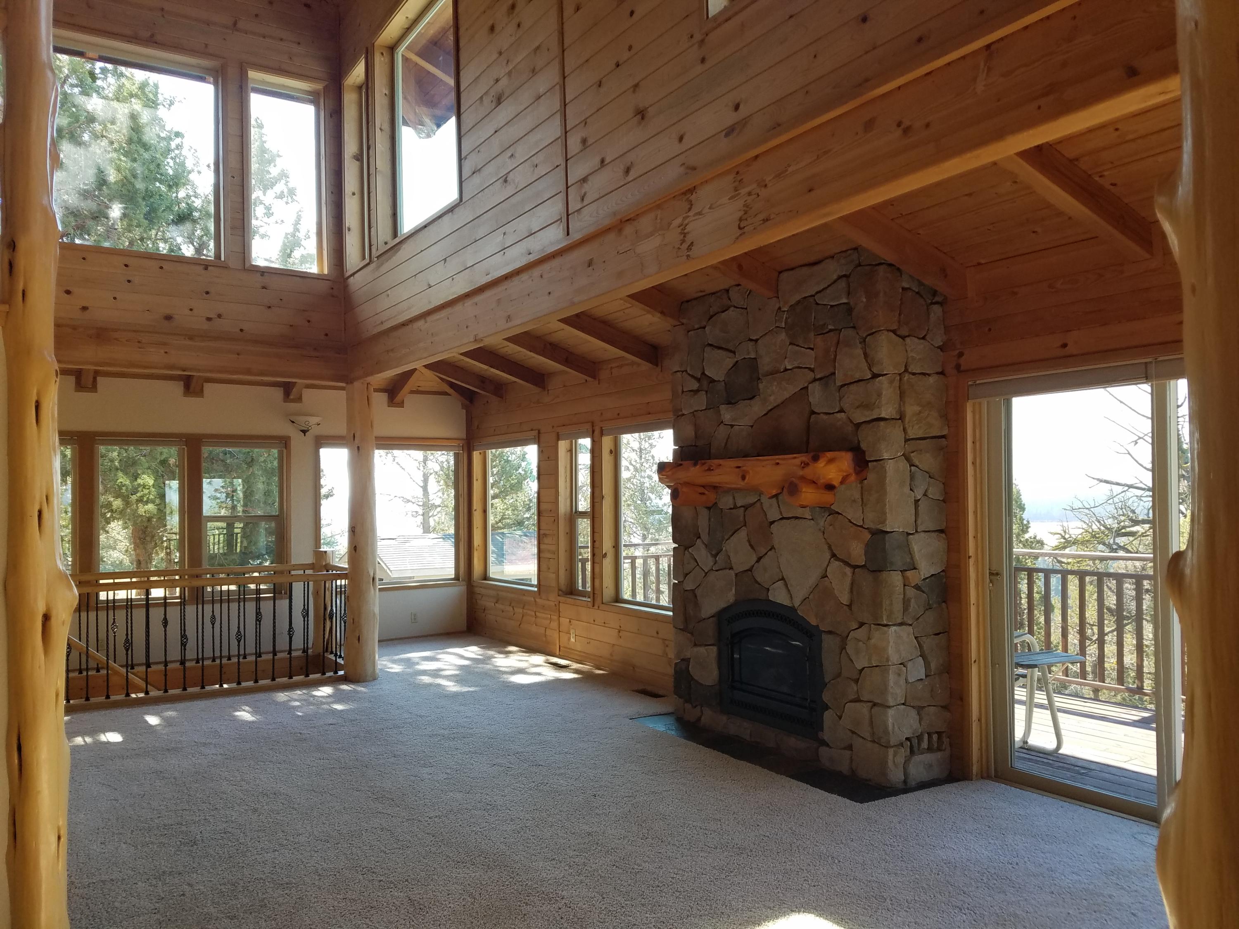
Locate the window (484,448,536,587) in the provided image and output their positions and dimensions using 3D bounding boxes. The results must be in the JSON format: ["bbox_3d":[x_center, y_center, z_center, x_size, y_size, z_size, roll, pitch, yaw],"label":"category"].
[{"bbox_3d":[-1.115,0.482,9.586,0.120,1.490,1.459,0,-2,-32],"label":"window"}]

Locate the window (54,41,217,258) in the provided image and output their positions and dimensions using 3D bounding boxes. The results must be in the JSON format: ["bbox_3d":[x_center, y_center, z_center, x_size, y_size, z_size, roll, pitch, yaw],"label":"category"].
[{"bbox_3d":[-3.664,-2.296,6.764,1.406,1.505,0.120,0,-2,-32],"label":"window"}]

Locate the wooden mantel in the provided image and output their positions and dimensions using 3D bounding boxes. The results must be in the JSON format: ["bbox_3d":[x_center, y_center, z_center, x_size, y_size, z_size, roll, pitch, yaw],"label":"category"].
[{"bbox_3d":[0.776,0.083,5.444,0.258,0.228,1.566,0,-2,-32],"label":"wooden mantel"}]

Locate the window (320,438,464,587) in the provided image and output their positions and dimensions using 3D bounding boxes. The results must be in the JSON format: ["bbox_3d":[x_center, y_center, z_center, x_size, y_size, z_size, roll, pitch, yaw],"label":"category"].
[{"bbox_3d":[-2.426,0.532,9.961,1.528,1.520,0.120,0,-2,-32],"label":"window"}]

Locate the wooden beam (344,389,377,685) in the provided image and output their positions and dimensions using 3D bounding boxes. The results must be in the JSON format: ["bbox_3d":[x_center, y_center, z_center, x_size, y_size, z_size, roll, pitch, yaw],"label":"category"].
[{"bbox_3d":[-2.168,0.551,7.695,0.274,2.440,0.274,0,-2,-32],"label":"wooden beam"}]

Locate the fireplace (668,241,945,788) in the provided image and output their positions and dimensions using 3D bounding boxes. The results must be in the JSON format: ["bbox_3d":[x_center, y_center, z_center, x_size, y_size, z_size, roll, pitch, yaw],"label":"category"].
[{"bbox_3d":[1.032,0.275,5.635,0.410,2.789,1.961,0,-2,-32],"label":"fireplace"}]

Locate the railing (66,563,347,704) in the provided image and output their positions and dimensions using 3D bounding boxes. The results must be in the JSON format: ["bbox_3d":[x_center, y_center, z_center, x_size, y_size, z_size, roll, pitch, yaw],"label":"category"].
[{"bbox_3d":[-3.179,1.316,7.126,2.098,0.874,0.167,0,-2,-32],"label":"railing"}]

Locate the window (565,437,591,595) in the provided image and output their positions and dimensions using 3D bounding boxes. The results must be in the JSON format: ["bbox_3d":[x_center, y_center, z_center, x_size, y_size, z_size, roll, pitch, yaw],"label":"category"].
[{"bbox_3d":[-0.332,0.439,8.347,0.120,1.452,0.562,0,-2,-32],"label":"window"}]

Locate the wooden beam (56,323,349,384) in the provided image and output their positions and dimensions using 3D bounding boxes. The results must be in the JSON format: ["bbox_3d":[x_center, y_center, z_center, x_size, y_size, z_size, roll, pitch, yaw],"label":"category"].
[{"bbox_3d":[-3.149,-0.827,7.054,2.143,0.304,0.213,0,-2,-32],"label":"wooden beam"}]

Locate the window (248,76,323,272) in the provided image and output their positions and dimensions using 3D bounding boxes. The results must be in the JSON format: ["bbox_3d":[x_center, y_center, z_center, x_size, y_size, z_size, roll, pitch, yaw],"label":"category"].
[{"bbox_3d":[-2.655,-2.280,7.402,0.555,1.497,0.120,0,-2,-32],"label":"window"}]

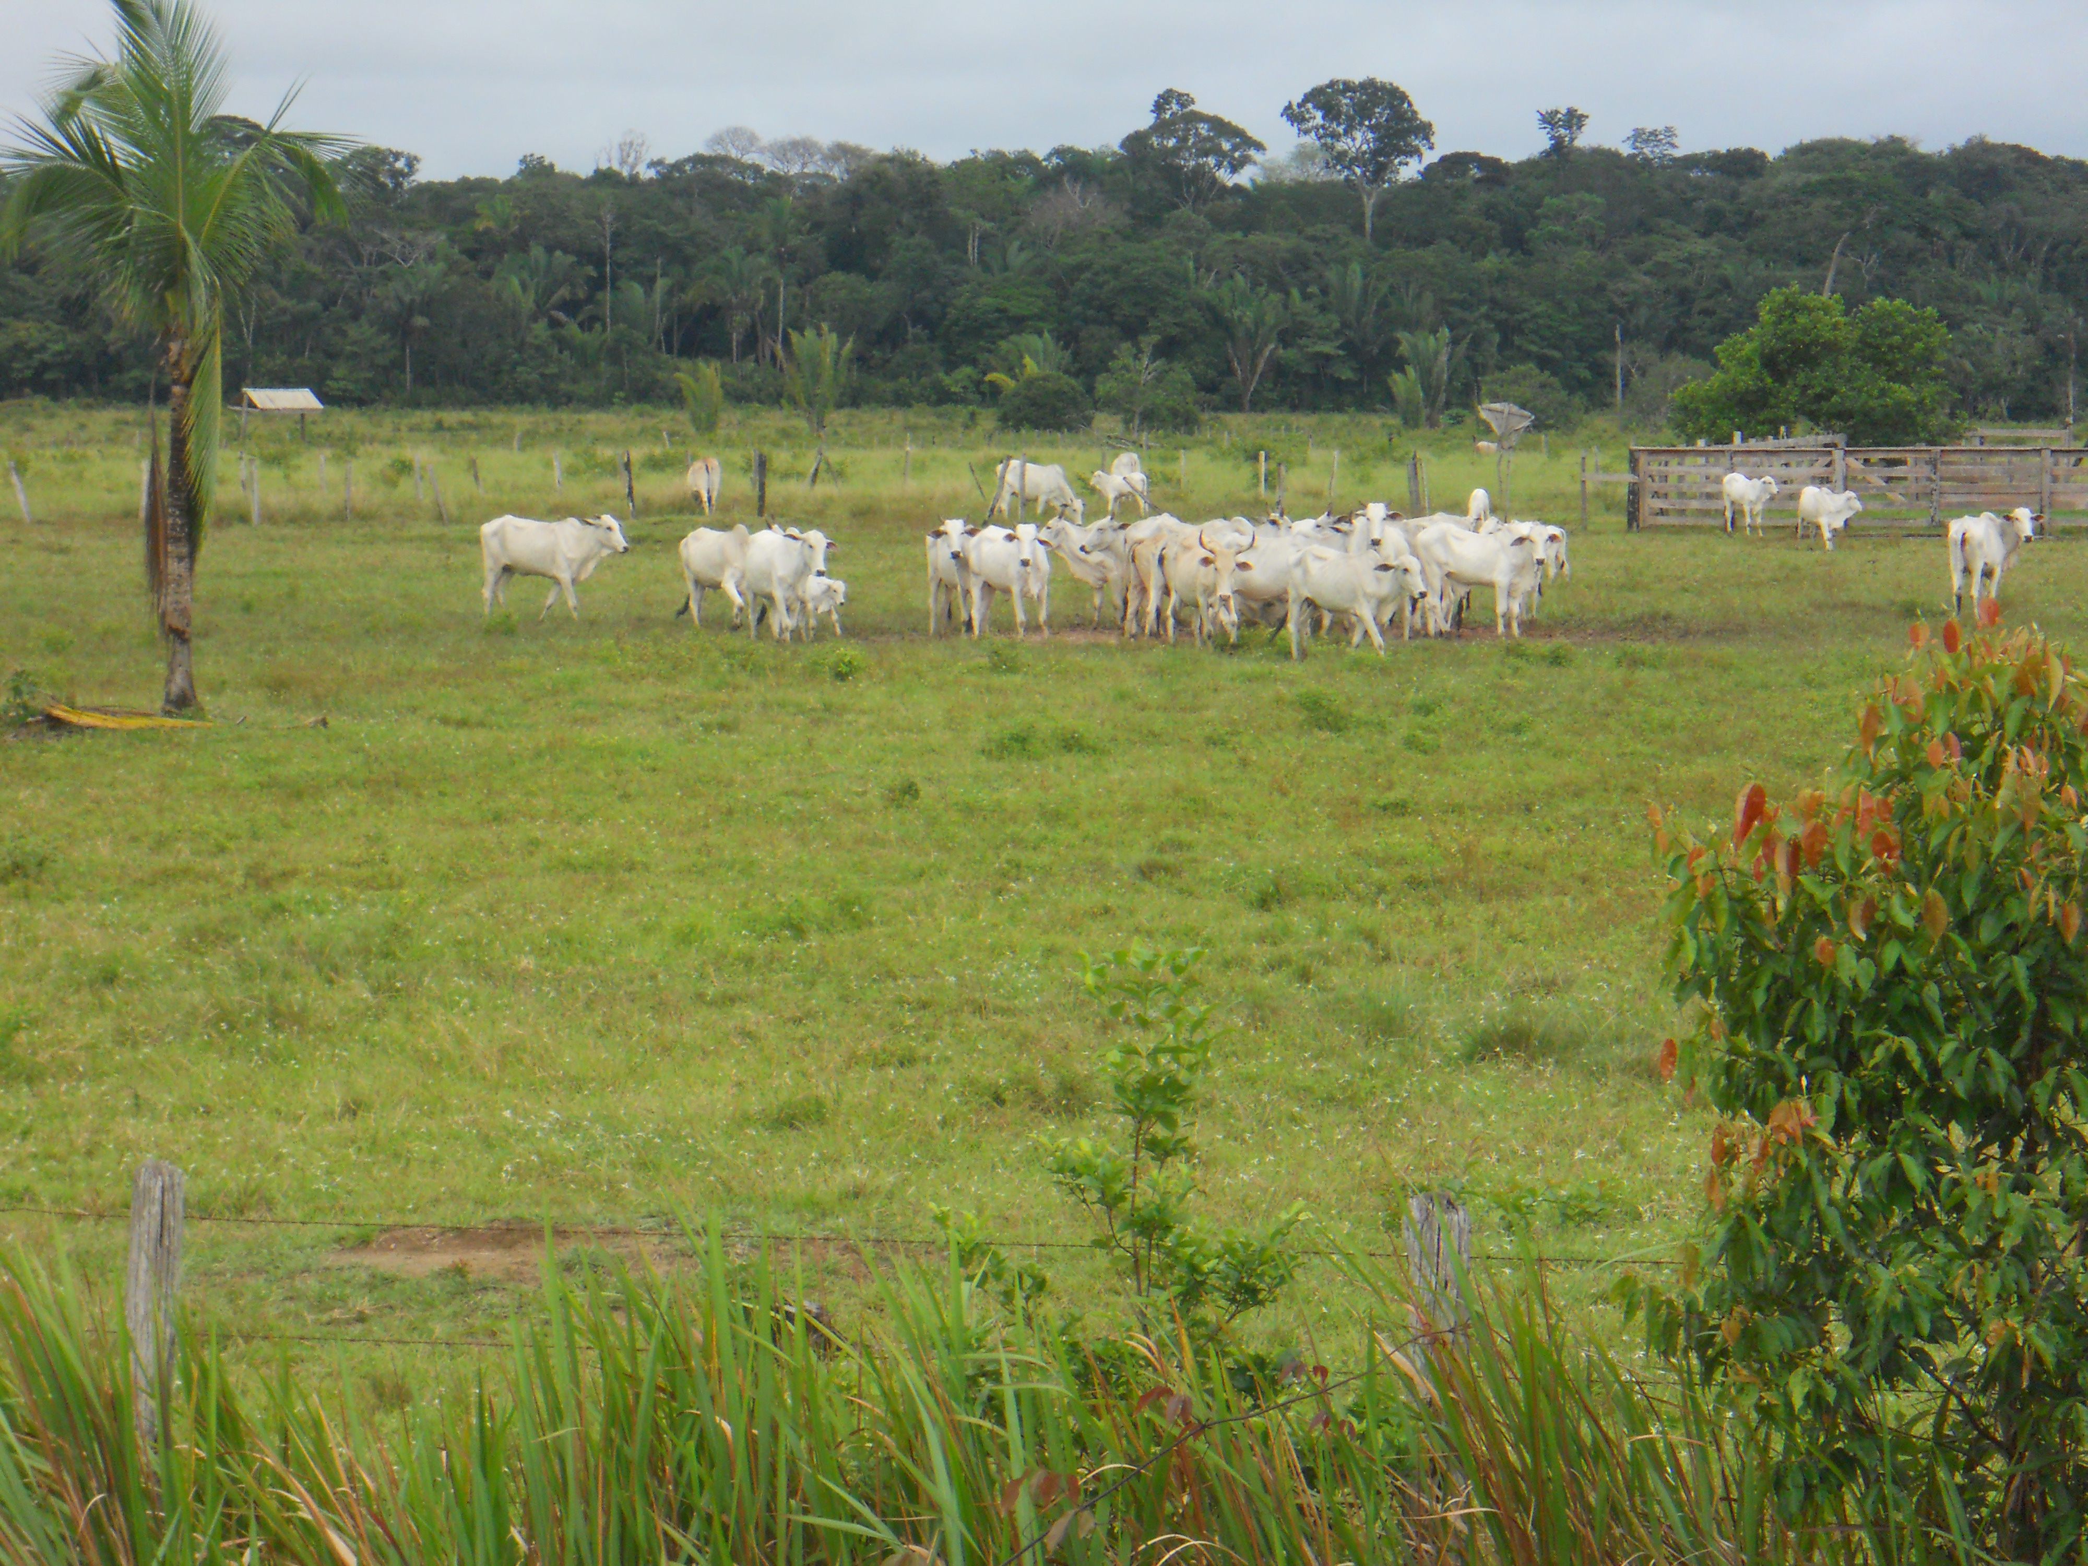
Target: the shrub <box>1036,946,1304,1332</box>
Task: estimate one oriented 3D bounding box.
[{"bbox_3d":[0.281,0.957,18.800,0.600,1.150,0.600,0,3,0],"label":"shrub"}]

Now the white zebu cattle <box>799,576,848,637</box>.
[{"bbox_3d":[-2.790,-2.187,105.800,0.340,0.800,1.100,-2,3,-32],"label":"white zebu cattle"}]

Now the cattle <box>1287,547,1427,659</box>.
[{"bbox_3d":[3.884,-2.251,105.000,1.850,1.400,0.500,0,3,-8],"label":"cattle"}]

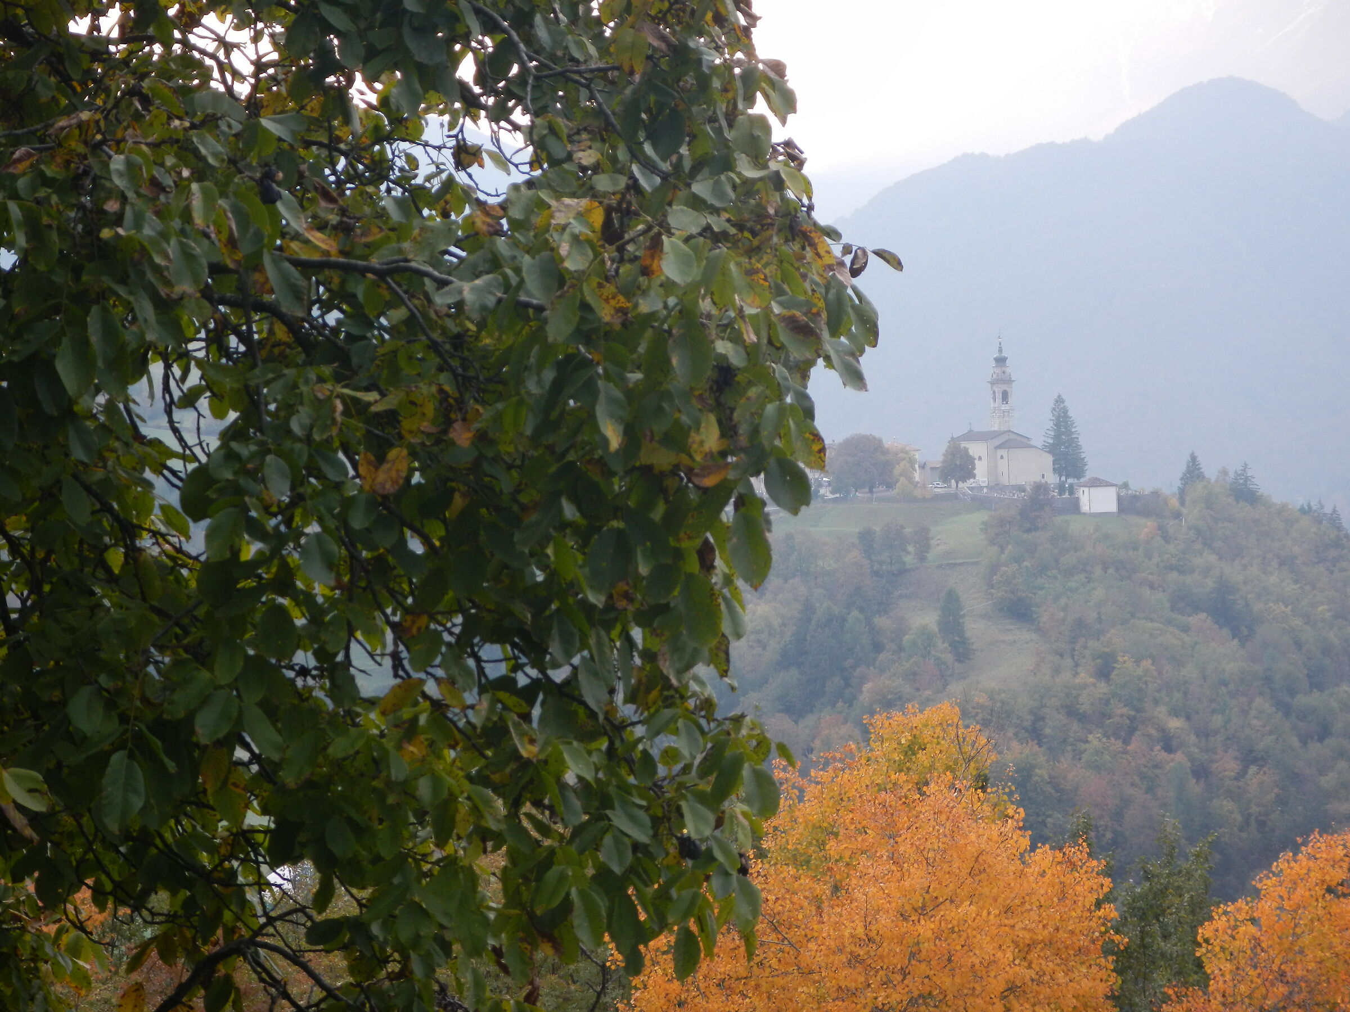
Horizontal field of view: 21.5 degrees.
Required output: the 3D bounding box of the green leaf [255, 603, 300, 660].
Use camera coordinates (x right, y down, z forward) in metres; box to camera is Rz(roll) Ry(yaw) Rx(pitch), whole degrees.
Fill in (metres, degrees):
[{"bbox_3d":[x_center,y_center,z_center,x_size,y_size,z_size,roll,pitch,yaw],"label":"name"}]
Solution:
[{"bbox_3d":[-0.716,0.226,6.400,0.080,0.108,0.022,-10,-15,0],"label":"green leaf"}]

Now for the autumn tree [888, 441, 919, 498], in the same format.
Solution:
[{"bbox_3d":[51.064,-7.982,790.000,7.043,12.443,6.800,-1,2,0],"label":"autumn tree"}]

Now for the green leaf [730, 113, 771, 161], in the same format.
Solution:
[{"bbox_3d":[0.130,-0.634,6.100,0.071,0.086,0.030,0,-15,0],"label":"green leaf"}]

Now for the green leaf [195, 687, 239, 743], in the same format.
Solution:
[{"bbox_3d":[-0.799,0.367,6.200,0.059,0.110,0.018,29,-20,0],"label":"green leaf"}]

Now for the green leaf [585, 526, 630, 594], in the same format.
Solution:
[{"bbox_3d":[-0.126,0.101,6.600,0.082,0.127,0.030,13,0,1],"label":"green leaf"}]

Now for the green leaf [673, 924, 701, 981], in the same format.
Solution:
[{"bbox_3d":[0.021,0.805,6.400,0.050,0.106,0.030,2,0,0],"label":"green leaf"}]

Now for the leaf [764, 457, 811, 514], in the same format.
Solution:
[{"bbox_3d":[0.191,-0.034,6.000,0.071,0.104,0.025,-18,-12,0],"label":"leaf"}]

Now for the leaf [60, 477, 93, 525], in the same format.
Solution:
[{"bbox_3d":[-1.055,-0.009,6.250,0.041,0.092,0.018,-25,-15,0],"label":"leaf"}]

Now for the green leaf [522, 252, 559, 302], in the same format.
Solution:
[{"bbox_3d":[-0.247,-0.419,6.500,0.064,0.096,0.030,-19,0,-2],"label":"green leaf"}]

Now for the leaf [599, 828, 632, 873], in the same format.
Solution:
[{"bbox_3d":[-0.108,0.633,6.500,0.056,0.087,0.030,-9,0,-1],"label":"leaf"}]

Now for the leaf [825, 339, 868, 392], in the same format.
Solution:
[{"bbox_3d":[0.295,-0.242,6.100,0.055,0.118,0.022,-37,-15,0],"label":"leaf"}]

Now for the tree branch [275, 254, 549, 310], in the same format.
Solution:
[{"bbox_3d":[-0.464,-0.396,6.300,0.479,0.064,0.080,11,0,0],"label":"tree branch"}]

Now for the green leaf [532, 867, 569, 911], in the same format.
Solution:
[{"bbox_3d":[-0.216,0.670,6.200,0.058,0.101,0.022,36,-15,0],"label":"green leaf"}]

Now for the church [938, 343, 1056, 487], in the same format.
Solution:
[{"bbox_3d":[80.020,-22.620,870.000,15.500,35.500,30.000,-2,0,-24],"label":"church"}]

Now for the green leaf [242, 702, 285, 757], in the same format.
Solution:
[{"bbox_3d":[-0.695,0.380,6.000,0.048,0.111,0.025,-32,-15,0],"label":"green leaf"}]

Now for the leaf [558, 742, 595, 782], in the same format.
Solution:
[{"bbox_3d":[-0.171,0.447,6.200,0.035,0.090,0.018,-31,-22,-23],"label":"leaf"}]

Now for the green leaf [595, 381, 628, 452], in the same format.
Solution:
[{"bbox_3d":[-0.116,-0.164,6.500,0.054,0.133,0.030,-9,0,-1],"label":"green leaf"}]

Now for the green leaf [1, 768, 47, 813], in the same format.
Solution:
[{"bbox_3d":[-1.118,0.489,6.100,0.108,0.059,0.022,43,0,15],"label":"green leaf"}]

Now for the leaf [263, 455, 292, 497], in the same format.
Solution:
[{"bbox_3d":[-0.706,-0.053,6.300,0.043,0.081,0.018,-14,-15,0],"label":"leaf"}]

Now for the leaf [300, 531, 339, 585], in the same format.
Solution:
[{"bbox_3d":[-0.626,0.093,6.250,0.061,0.098,0.018,-18,-15,0],"label":"leaf"}]

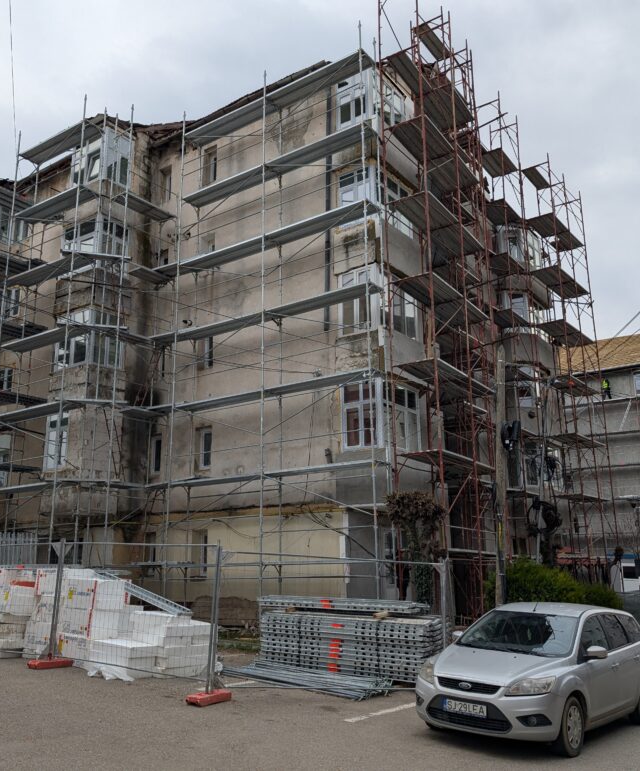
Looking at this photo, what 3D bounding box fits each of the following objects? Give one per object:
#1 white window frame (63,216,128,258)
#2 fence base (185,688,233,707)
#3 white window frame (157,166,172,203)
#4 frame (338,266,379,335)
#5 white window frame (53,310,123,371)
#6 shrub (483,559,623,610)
[{"bbox_3d":[-6.521,-3.842,20.645,1.600,1.600,1.100,-11,-18,33],"label":"white window frame"},{"bbox_3d":[-1.535,4.390,9.970,0.240,0.130,0.720,-9,-17,30],"label":"fence base"},{"bbox_3d":[-4.835,-6.182,22.288,0.550,1.180,0.120,-11,-18,33],"label":"white window frame"},{"bbox_3d":[0.915,-1.997,17.001,1.080,1.670,0.130,-11,-18,33],"label":"frame"},{"bbox_3d":[-6.438,-1.119,19.876,1.600,1.650,1.100,-11,-18,33],"label":"white window frame"},{"bbox_3d":[4.793,4.604,14.491,1.900,2.050,3.200,-11,-18,33],"label":"shrub"}]

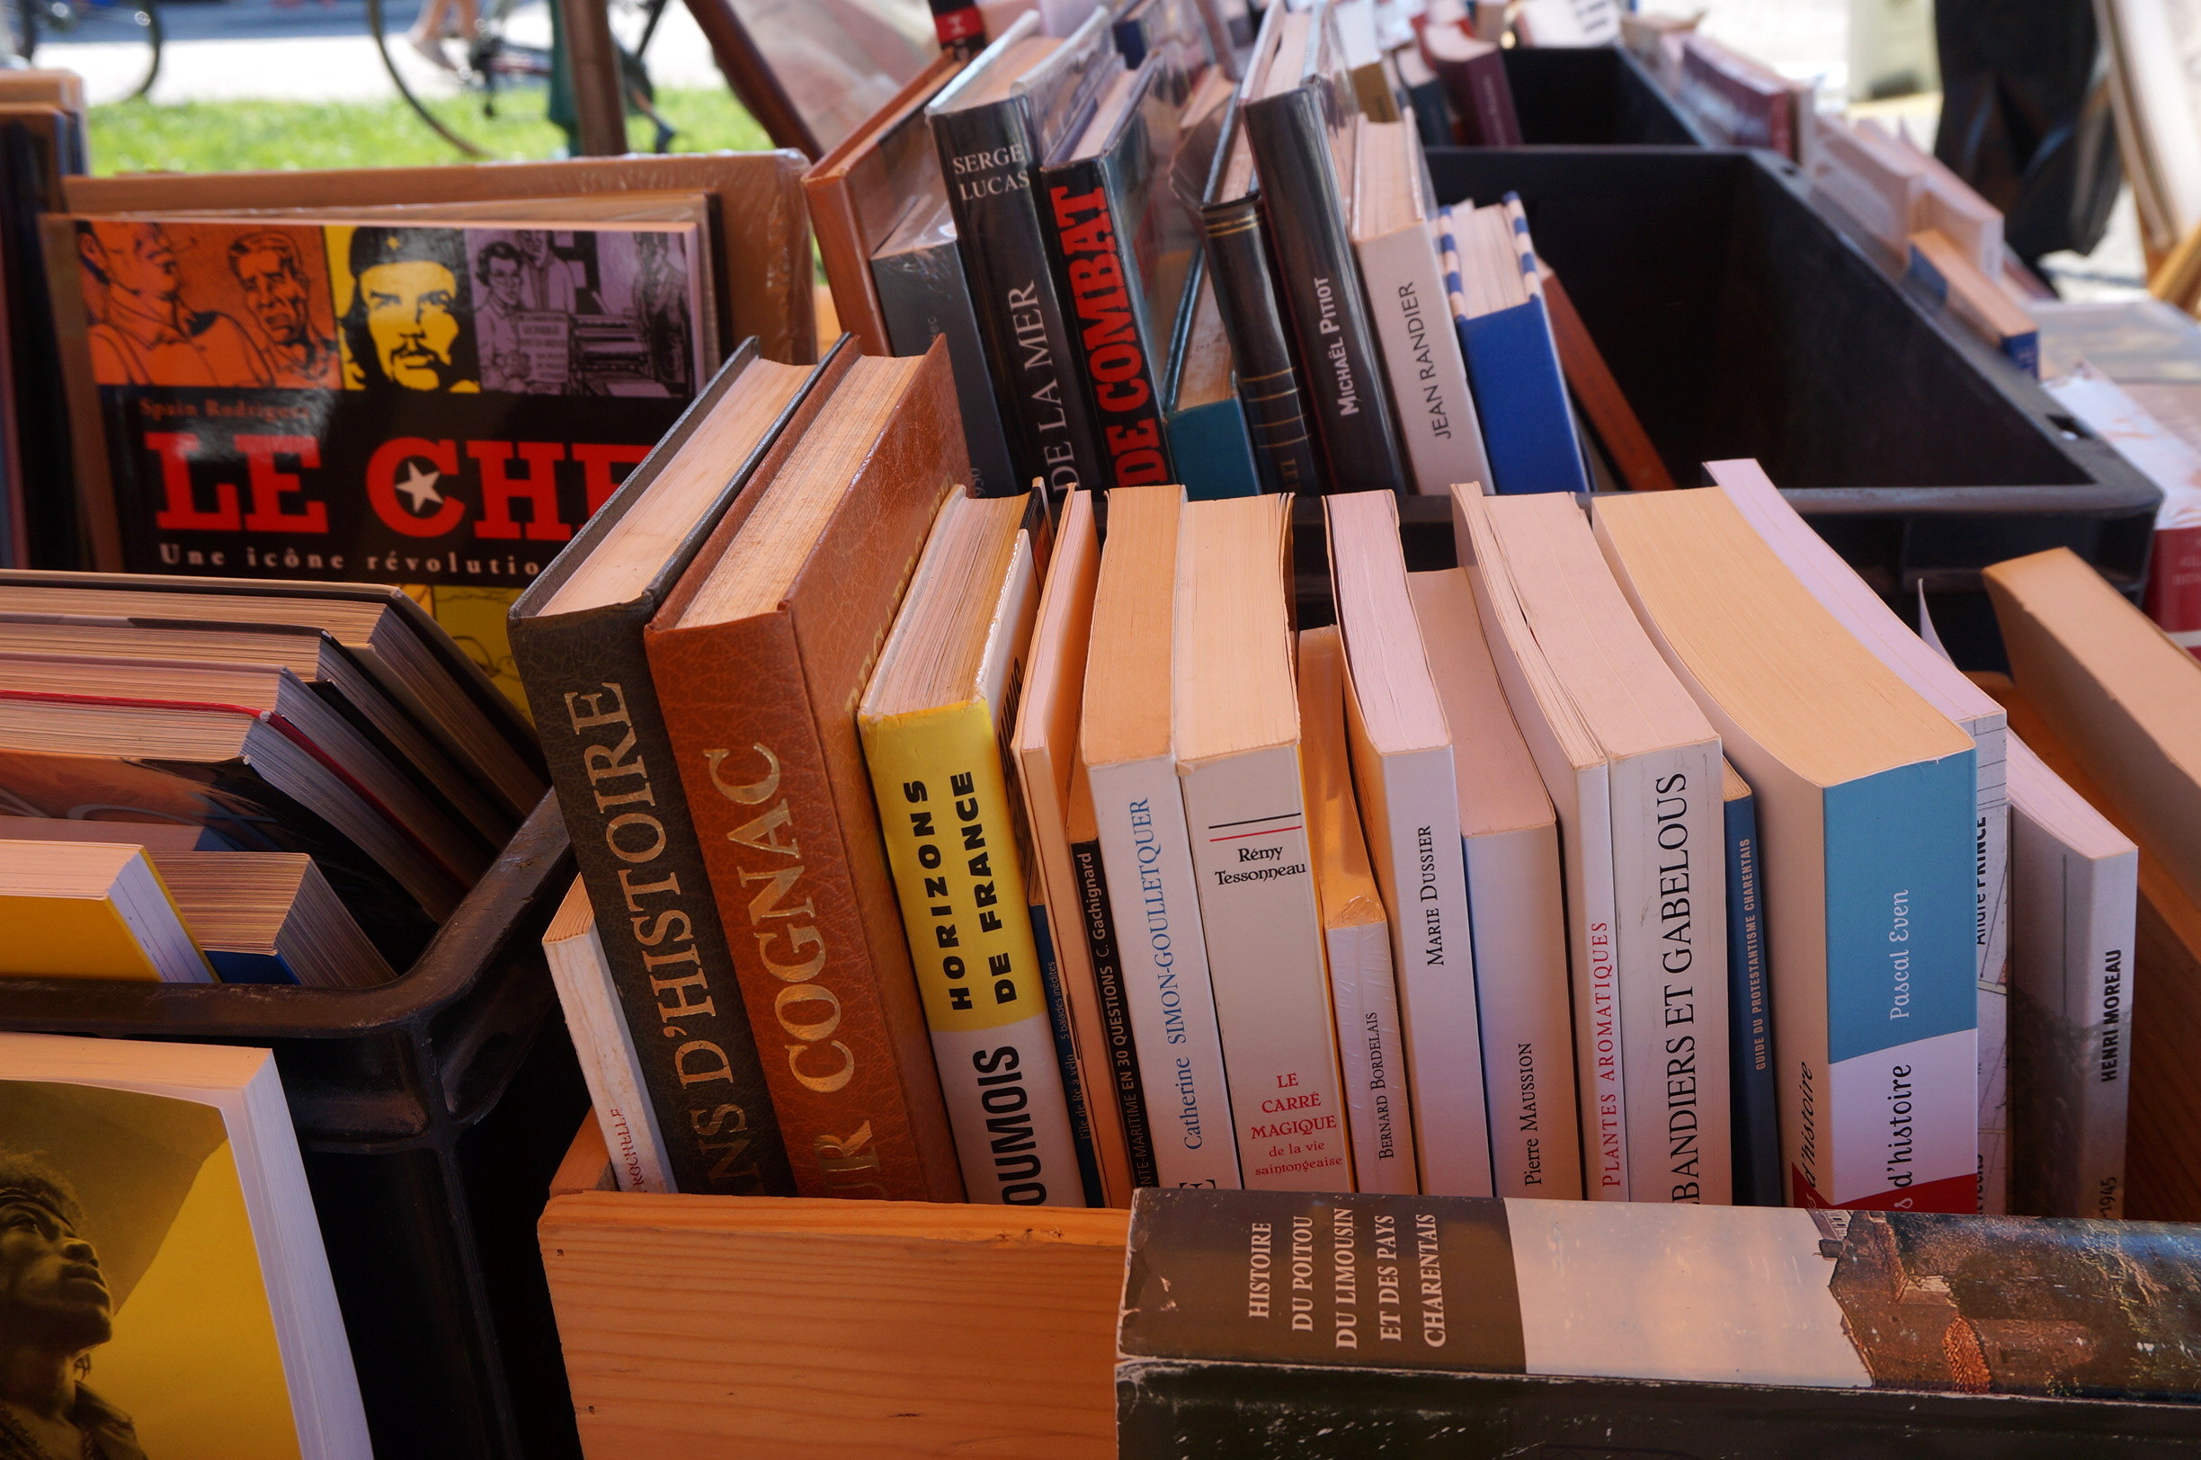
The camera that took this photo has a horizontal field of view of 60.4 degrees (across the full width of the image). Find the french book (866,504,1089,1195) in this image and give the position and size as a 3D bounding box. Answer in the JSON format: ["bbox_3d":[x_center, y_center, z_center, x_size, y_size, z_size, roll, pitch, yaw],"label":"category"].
[{"bbox_3d":[-0.022,0.058,0.579,0.032,0.228,0.138,-4,29,8],"label":"french book"}]

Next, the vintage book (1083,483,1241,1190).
[{"bbox_3d":[0.028,0.066,0.586,0.023,0.232,0.171,-6,29,6],"label":"vintage book"}]

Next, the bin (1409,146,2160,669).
[{"bbox_3d":[0.162,-0.143,1.015,0.493,0.200,0.587,1,30,1],"label":"bin"}]

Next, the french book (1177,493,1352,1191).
[{"bbox_3d":[0.056,0.067,0.580,0.030,0.234,0.159,-6,29,7],"label":"french book"}]

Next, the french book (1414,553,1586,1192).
[{"bbox_3d":[0.122,0.077,0.582,0.023,0.211,0.153,-7,29,7],"label":"french book"}]

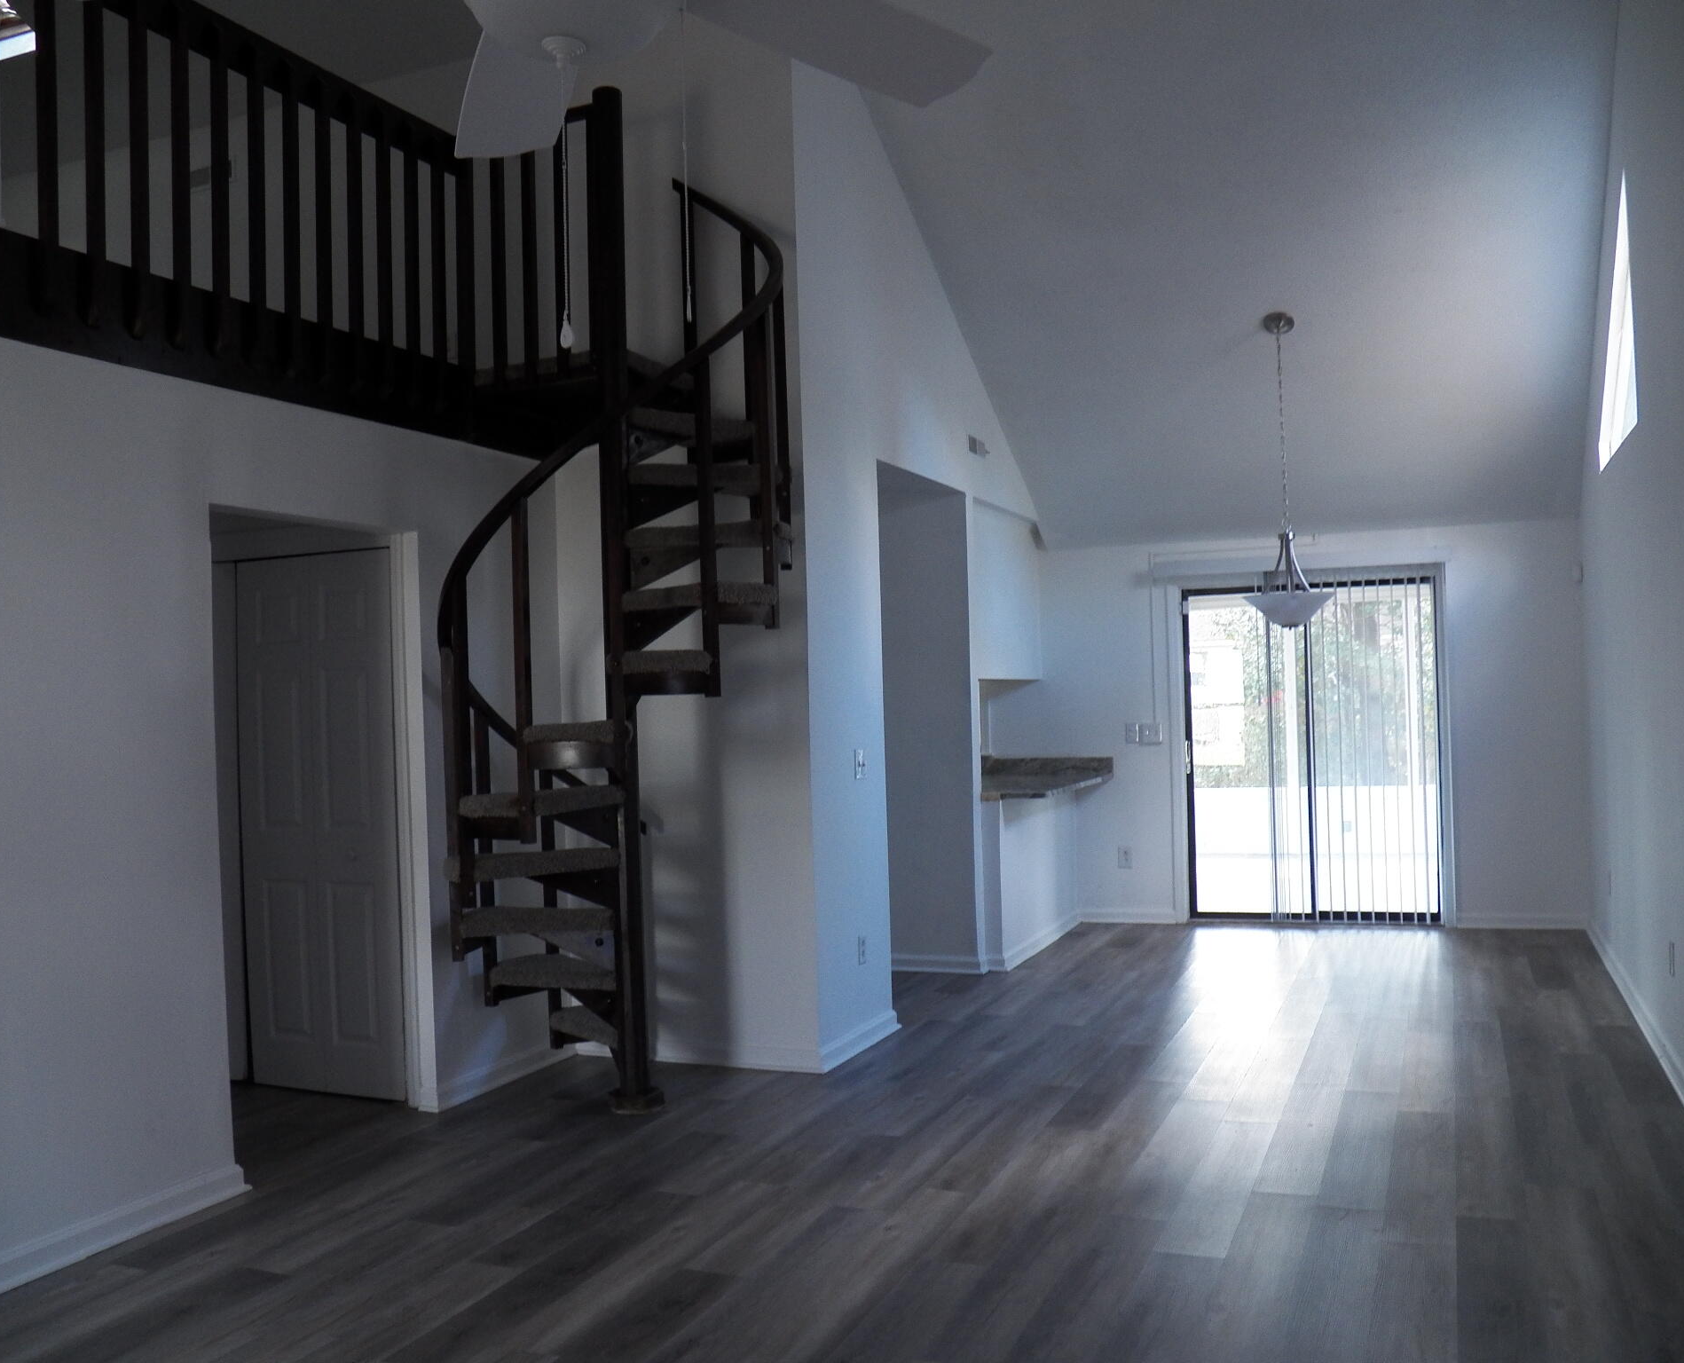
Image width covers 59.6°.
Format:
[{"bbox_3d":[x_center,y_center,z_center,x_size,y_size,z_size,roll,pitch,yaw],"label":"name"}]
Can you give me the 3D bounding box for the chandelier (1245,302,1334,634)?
[{"bbox_3d":[2.133,-1.015,7.080,0.425,1.525,0.425,-2,-1,20],"label":"chandelier"}]

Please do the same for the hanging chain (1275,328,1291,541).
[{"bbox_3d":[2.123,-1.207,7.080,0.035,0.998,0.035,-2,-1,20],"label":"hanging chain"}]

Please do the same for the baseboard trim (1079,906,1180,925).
[{"bbox_3d":[1.749,1.440,8.983,0.614,0.087,0.020,-2,-1,20],"label":"baseboard trim"}]

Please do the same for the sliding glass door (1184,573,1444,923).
[{"bbox_3d":[2.744,0.420,8.653,1.450,2.016,0.100,-2,-1,20],"label":"sliding glass door"}]

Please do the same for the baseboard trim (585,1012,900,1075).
[{"bbox_3d":[-0.449,1.464,6.191,1.120,0.090,0.820,-2,-1,22],"label":"baseboard trim"}]

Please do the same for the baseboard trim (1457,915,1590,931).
[{"bbox_3d":[3.798,1.341,8.217,0.691,0.087,0.020,-2,-1,20],"label":"baseboard trim"}]

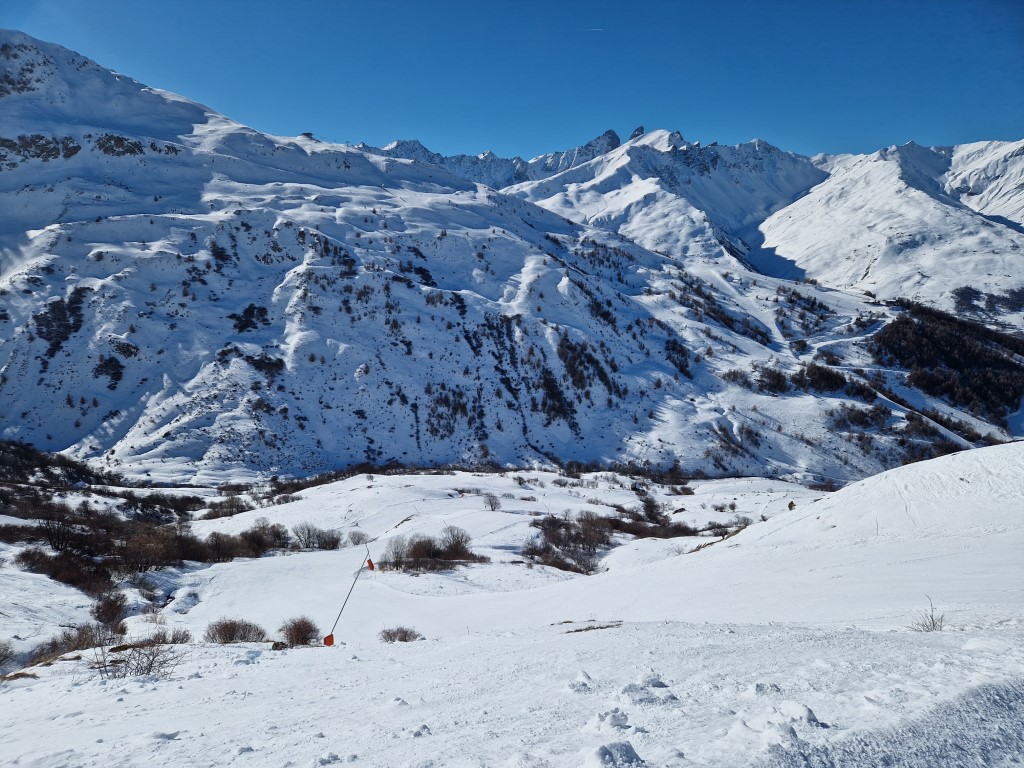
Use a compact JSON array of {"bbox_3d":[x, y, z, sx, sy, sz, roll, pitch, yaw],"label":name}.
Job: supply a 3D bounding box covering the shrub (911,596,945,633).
[{"bbox_3d":[8.570,4.743,14.000,0.741,0.740,0.630,4,7,32],"label":"shrub"}]

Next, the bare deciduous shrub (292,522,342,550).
[{"bbox_3d":[-28.586,22.413,100.000,7.349,3.900,5.511,-2,6,-16],"label":"bare deciduous shrub"}]

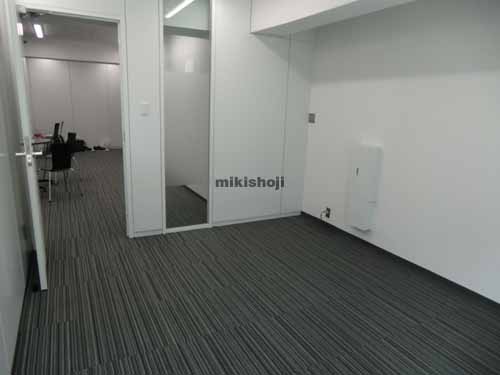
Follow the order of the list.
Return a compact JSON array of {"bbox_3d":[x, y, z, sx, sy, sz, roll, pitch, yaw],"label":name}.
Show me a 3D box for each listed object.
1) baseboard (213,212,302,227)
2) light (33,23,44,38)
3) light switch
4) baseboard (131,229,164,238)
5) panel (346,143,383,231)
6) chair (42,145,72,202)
[{"bbox_3d":[0.139,0.383,4.277,1.270,0.058,0.020,-5,15,-28],"label":"baseboard"},{"bbox_3d":[-3.796,-2.812,6.247,0.140,0.080,1.300,-5,15,-28],"label":"light"},{"bbox_3d":[-1.004,-0.752,3.335,0.080,0.125,0.014,-5,15,-28],"label":"light switch"},{"bbox_3d":[-1.062,0.487,3.627,0.330,0.058,0.020,-5,15,-28],"label":"baseboard"},{"bbox_3d":[1.194,0.001,3.656,0.090,0.880,0.310,-5,15,-28],"label":"panel"},{"bbox_3d":[-2.721,-0.251,4.854,0.500,0.780,0.480,10,16,30],"label":"chair"}]

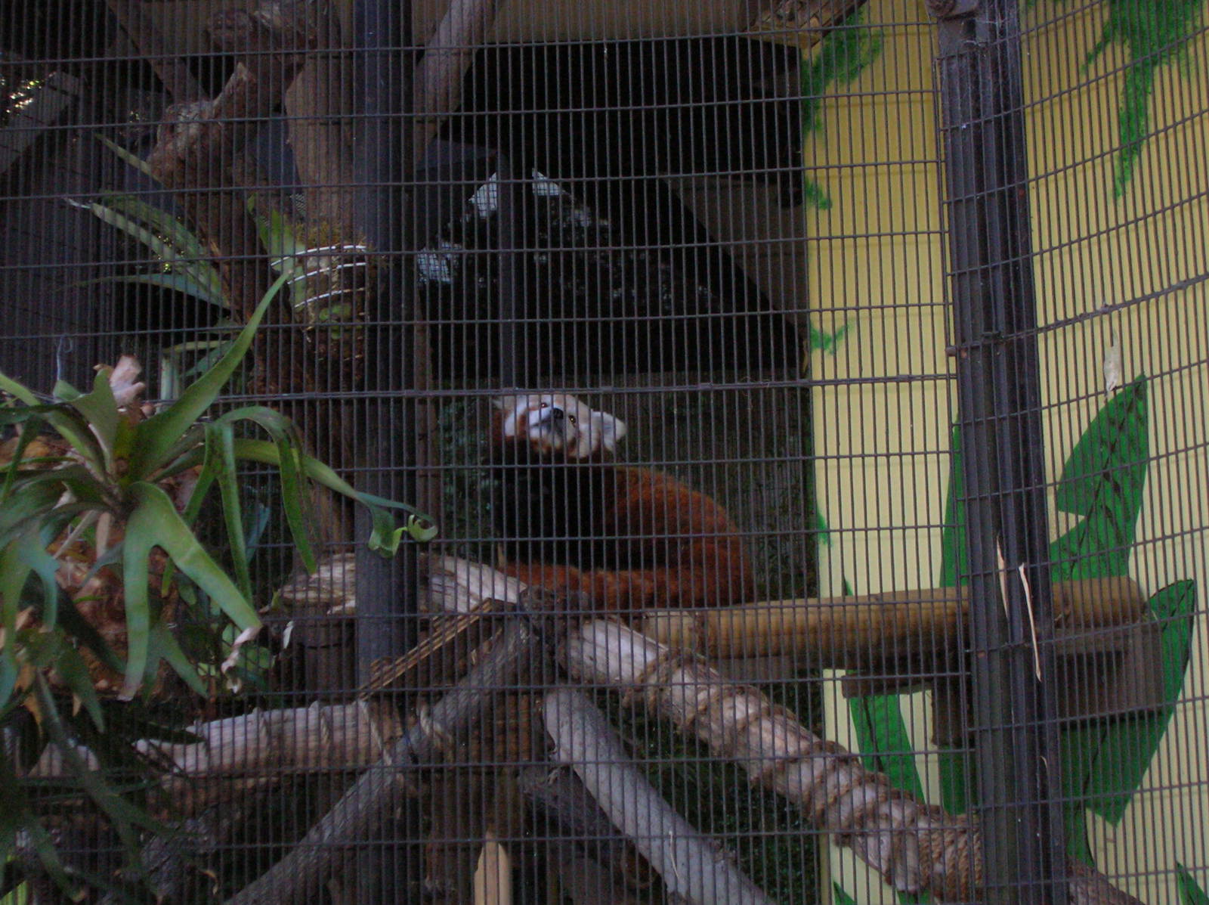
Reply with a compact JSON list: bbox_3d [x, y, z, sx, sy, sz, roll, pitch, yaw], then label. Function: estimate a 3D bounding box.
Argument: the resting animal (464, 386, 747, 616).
[{"bbox_3d":[0.019,0.083,4.700,0.420,0.350,0.270,8,-16,-34],"label":"resting animal"}]

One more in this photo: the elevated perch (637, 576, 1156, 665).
[{"bbox_3d":[0.451,0.269,4.568,0.814,0.088,0.088,-5,-14,16],"label":"elevated perch"}]

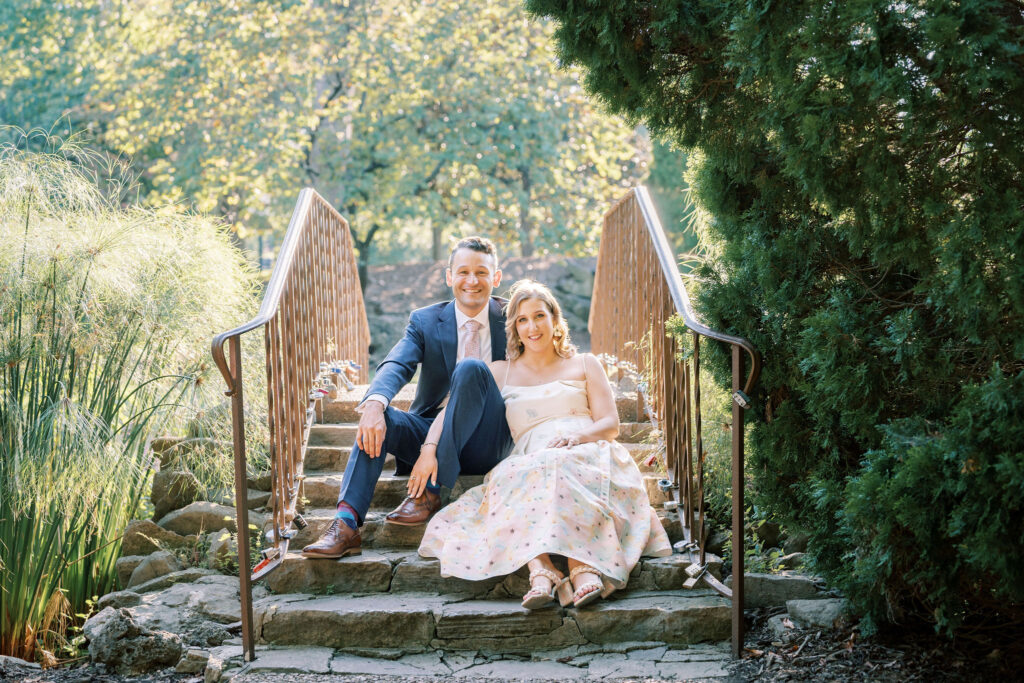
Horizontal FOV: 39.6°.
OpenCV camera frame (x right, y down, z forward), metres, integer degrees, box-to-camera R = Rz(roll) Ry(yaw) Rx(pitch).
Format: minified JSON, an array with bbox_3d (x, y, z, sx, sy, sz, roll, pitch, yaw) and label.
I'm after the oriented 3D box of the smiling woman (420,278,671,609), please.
[{"bbox_3d":[0.090,0.275,4.520,0.750,0.980,0.950,0,1,5],"label":"smiling woman"}]

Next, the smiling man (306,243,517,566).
[{"bbox_3d":[-0.300,0.145,4.810,0.680,1.050,0.950,0,1,8],"label":"smiling man"}]

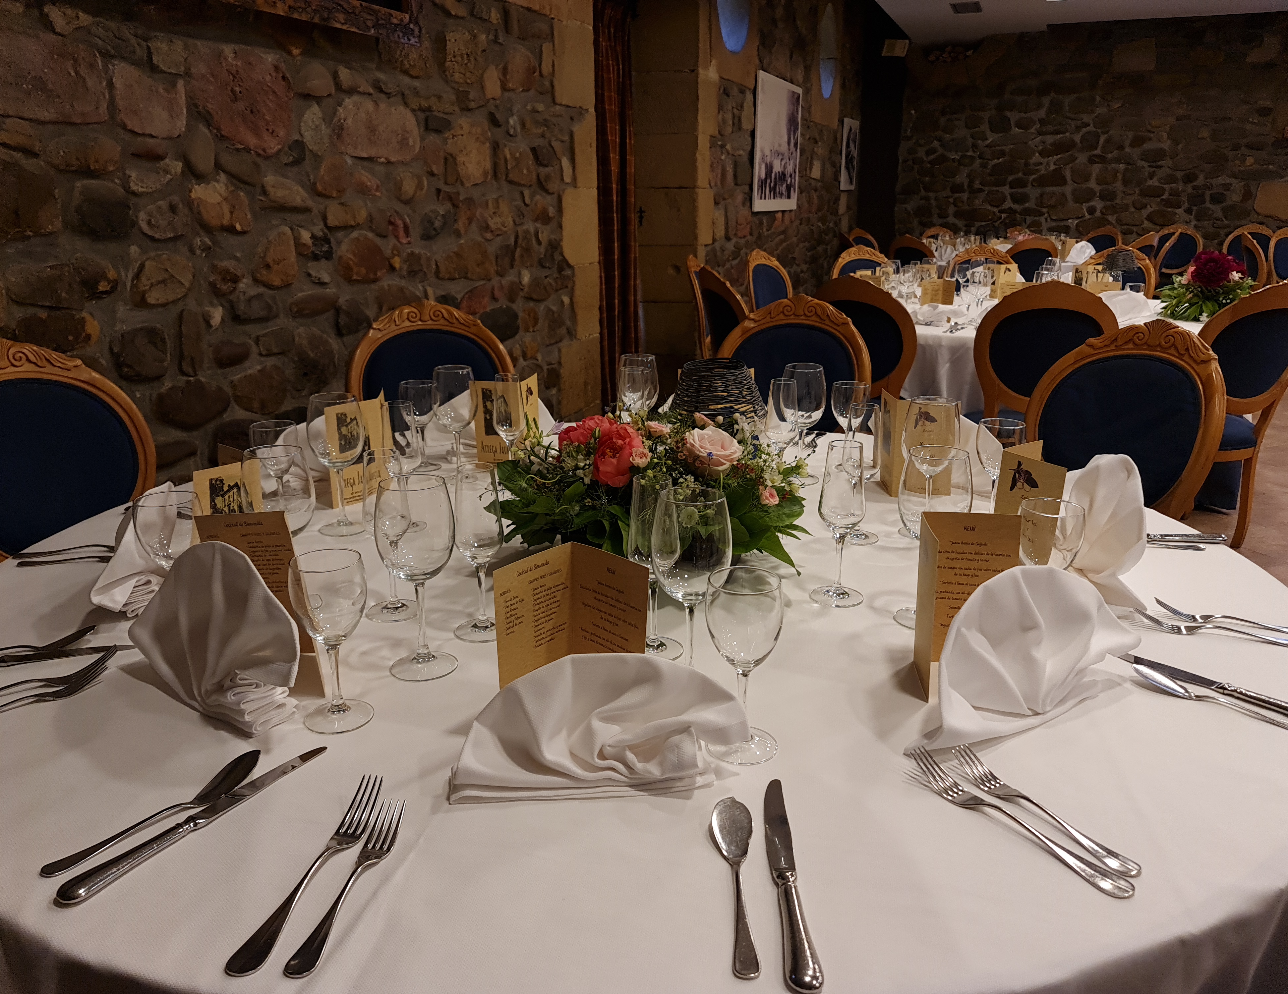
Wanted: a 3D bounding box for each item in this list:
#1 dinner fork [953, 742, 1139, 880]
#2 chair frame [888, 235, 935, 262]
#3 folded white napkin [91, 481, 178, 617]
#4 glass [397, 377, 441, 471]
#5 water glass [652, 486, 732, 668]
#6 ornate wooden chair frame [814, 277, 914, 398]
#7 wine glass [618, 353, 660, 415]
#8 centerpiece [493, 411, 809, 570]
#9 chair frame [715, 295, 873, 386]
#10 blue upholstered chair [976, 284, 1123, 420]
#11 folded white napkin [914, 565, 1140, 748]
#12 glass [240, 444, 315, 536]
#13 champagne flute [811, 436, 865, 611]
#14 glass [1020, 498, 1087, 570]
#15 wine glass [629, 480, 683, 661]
[{"bbox_3d":[0.333,0.257,0.798,0.024,0.022,0.176,-10,20,-30],"label":"dinner fork"},{"bbox_3d":[2.180,-1.526,7.454,0.560,0.980,0.485,-15,22,-39],"label":"chair frame"},{"bbox_3d":[-0.630,0.056,1.235,0.130,0.145,0.180,-5,18,-16],"label":"folded white napkin"},{"bbox_3d":[-0.414,-0.131,1.781,0.068,0.161,0.068,0,17,0],"label":"glass"},{"bbox_3d":[0.050,0.098,0.991,0.081,0.212,0.081,0,17,0],"label":"water glass"},{"bbox_3d":[0.920,-0.379,3.805,0.490,0.980,0.560,10,19,28],"label":"ornate wooden chair frame"},{"bbox_3d":[-0.010,-0.163,1.842,0.081,0.212,0.081,0,17,0],"label":"wine glass"},{"bbox_3d":[0.012,-0.030,1.434,0.450,0.195,0.370,0,17,0],"label":"centerpiece"},{"bbox_3d":[0.385,-0.058,2.753,0.490,0.980,0.560,4,18,14],"label":"chair frame"},{"bbox_3d":[1.398,-0.290,3.446,0.485,0.980,0.560,5,18,17],"label":"blue upholstered chair"},{"bbox_3d":[0.365,0.136,0.928,0.260,0.138,0.090,-10,19,-30],"label":"folded white napkin"},{"bbox_3d":[-0.419,0.046,1.112,0.078,0.204,0.078,0,17,0],"label":"glass"},{"bbox_3d":[0.241,0.032,1.171,0.067,0.198,0.067,0,17,0],"label":"champagne flute"},{"bbox_3d":[0.460,0.087,1.100,0.072,0.167,0.072,0,17,0],"label":"glass"},{"bbox_3d":[0.011,0.077,1.082,0.066,0.200,0.066,0,17,0],"label":"wine glass"}]

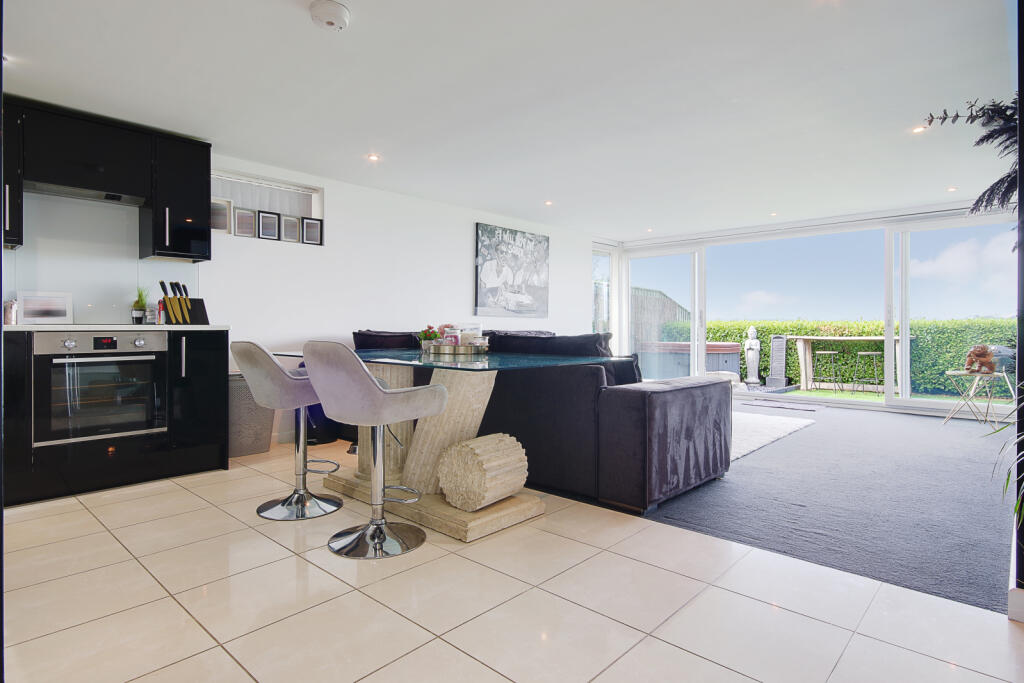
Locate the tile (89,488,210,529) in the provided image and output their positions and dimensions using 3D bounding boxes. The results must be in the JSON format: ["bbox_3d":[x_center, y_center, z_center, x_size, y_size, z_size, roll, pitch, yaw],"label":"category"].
[{"bbox_3d":[-1.786,0.832,2.695,0.433,0.010,0.427,1,2,43],"label":"tile"}]

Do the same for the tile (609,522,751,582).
[{"bbox_3d":[0.691,0.871,2.261,0.443,0.010,0.443,1,2,42],"label":"tile"}]

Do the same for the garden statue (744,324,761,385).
[{"bbox_3d":[4.790,0.270,10.723,0.320,1.130,0.280,1,1,29],"label":"garden statue"}]

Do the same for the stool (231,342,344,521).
[{"bbox_3d":[-1.115,0.423,2.779,0.480,0.860,0.470,-1,2,-43],"label":"stool"}]

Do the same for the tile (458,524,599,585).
[{"bbox_3d":[0.067,0.839,2.151,0.433,0.010,0.427,1,2,43],"label":"tile"}]

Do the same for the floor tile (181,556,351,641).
[{"bbox_3d":[-0.857,0.877,1.878,0.443,0.010,0.443,1,2,42],"label":"floor tile"}]

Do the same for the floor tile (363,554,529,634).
[{"bbox_3d":[-0.232,0.877,1.910,0.443,0.010,0.443,1,2,42],"label":"floor tile"}]

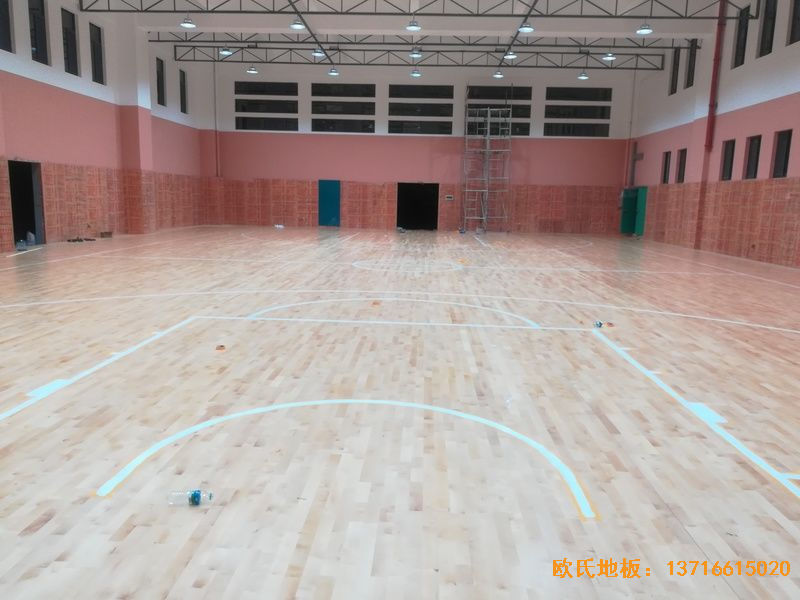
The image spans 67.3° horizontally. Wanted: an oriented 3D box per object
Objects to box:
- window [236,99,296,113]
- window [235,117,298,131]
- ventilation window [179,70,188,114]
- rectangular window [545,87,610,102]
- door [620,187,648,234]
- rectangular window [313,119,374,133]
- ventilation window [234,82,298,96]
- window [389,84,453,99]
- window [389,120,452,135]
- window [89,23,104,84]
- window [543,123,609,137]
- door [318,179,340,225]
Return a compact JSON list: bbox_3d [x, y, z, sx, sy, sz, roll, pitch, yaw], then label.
[{"bbox_3d":[-6.102,-8.866,27.486,2.884,0.571,0.150,2,10,2],"label":"window"},{"bbox_3d":[-6.106,-8.075,27.610,2.891,0.560,0.150,2,10,2],"label":"window"},{"bbox_3d":[-9.353,-8.976,25.967,0.150,1.760,0.800,2,10,2],"label":"ventilation window"},{"bbox_3d":[8.013,-9.175,26.841,2.902,0.560,0.150,2,10,2],"label":"rectangular window"},{"bbox_3d":[10.131,-3.909,26.457,0.600,2.070,1.950,2,10,2],"label":"door"},{"bbox_3d":[-2.596,-7.969,27.493,2.898,0.574,0.150,2,10,2],"label":"rectangular window"},{"bbox_3d":[-6.065,-9.604,27.349,2.889,0.560,0.150,2,10,2],"label":"ventilation window"},{"bbox_3d":[0.973,-9.375,27.098,2.903,0.560,0.150,2,10,2],"label":"window"},{"bbox_3d":[0.934,-7.838,27.360,2.884,0.560,0.150,2,10,2],"label":"window"},{"bbox_3d":[-9.642,-7.776,19.063,0.180,1.720,0.820,2,10,2],"label":"window"},{"bbox_3d":[7.949,-7.675,27.103,2.903,0.576,0.150,2,10,2],"label":"window"},{"bbox_3d":[-3.282,-4.491,28.102,1.010,2.140,0.100,2,10,2],"label":"door"}]

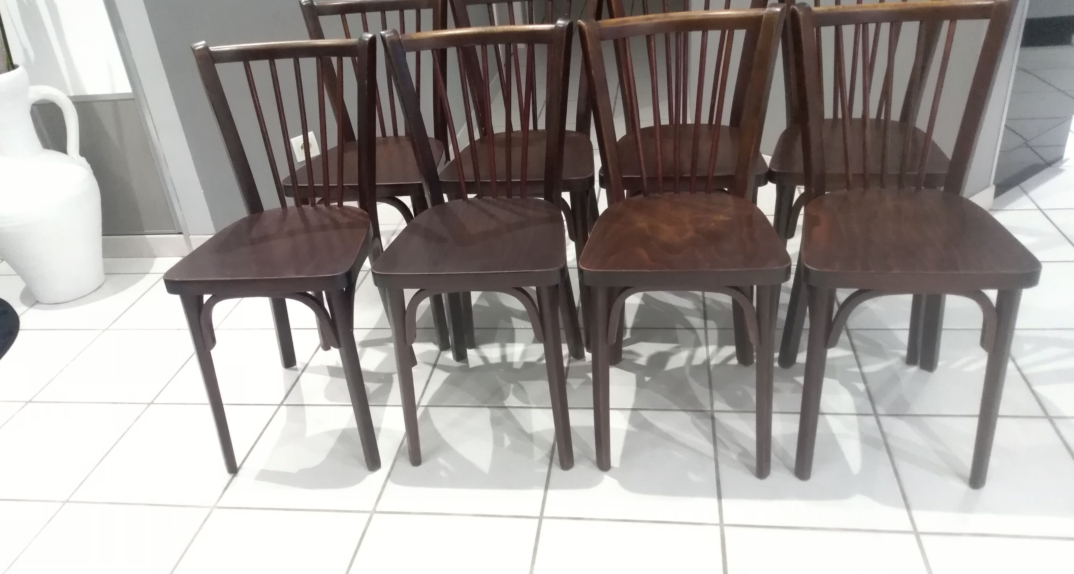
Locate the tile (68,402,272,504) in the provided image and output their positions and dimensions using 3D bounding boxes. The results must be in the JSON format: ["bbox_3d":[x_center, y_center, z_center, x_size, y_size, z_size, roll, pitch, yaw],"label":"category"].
[{"bbox_3d":[-0.812,0.376,1.842,0.338,0.010,0.335,-1,30,9],"label":"tile"}]

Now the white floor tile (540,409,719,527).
[{"bbox_3d":[0.196,0.360,1.646,0.331,0.010,0.327,-1,30,9],"label":"white floor tile"}]

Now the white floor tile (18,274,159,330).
[{"bbox_3d":[-1.398,0.045,2.523,0.338,0.010,0.335,-1,30,9],"label":"white floor tile"}]

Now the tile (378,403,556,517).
[{"bbox_3d":[-0.134,0.363,1.699,0.331,0.010,0.327,-1,30,9],"label":"tile"}]

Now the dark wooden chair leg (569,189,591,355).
[{"bbox_3d":[0.117,-0.037,1.957,0.040,0.433,0.042,-1,25,11],"label":"dark wooden chair leg"}]

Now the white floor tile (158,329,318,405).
[{"bbox_3d":[-0.752,0.204,2.087,0.331,0.010,0.327,-1,30,9],"label":"white floor tile"}]

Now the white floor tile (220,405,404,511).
[{"bbox_3d":[-0.465,0.366,1.752,0.331,0.010,0.327,-1,30,9],"label":"white floor tile"}]

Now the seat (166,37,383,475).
[{"bbox_3d":[-0.524,-0.064,1.719,0.400,0.821,0.445,-2,30,7],"label":"seat"}]

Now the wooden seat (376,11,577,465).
[{"bbox_3d":[-0.111,-0.080,1.673,0.400,0.821,0.445,-1,30,8],"label":"wooden seat"}]

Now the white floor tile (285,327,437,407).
[{"bbox_3d":[-0.430,0.204,2.073,0.338,0.010,0.335,-1,30,9],"label":"white floor tile"}]

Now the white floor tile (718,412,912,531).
[{"bbox_3d":[0.527,0.357,1.593,0.331,0.010,0.327,-1,30,9],"label":"white floor tile"}]

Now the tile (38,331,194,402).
[{"bbox_3d":[-1.083,0.208,2.140,0.331,0.010,0.327,-1,30,9],"label":"tile"}]

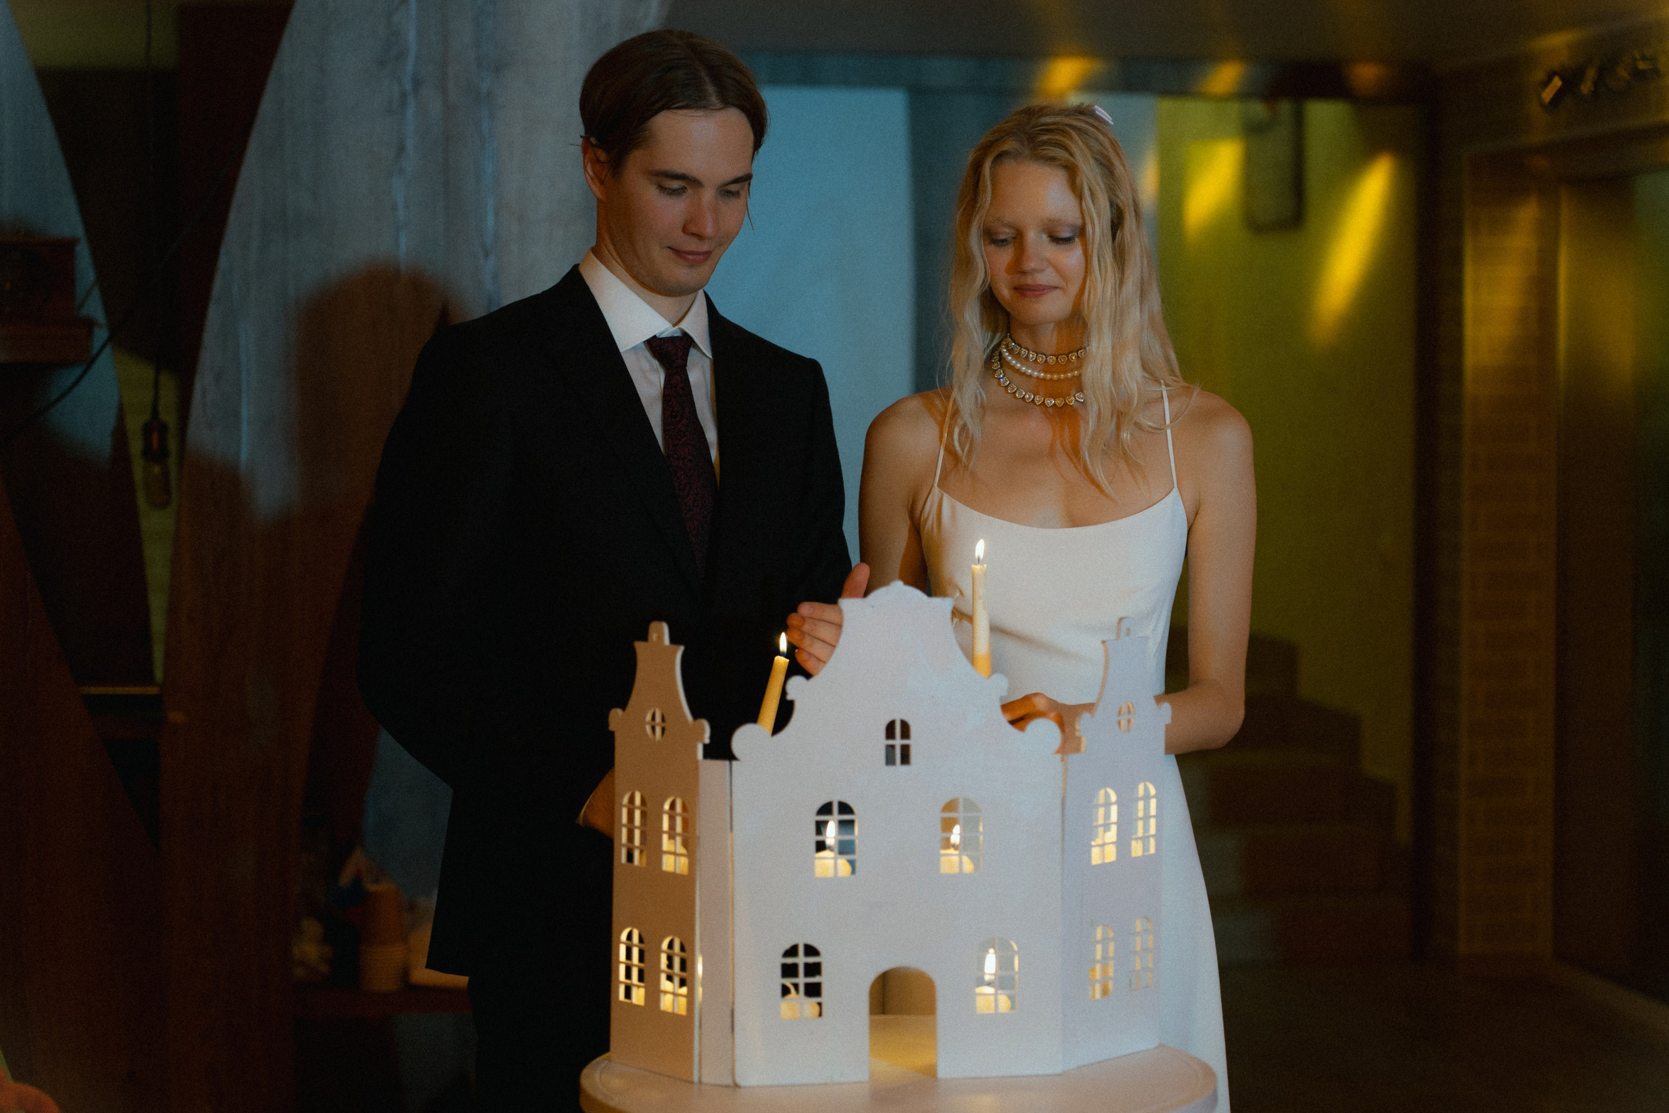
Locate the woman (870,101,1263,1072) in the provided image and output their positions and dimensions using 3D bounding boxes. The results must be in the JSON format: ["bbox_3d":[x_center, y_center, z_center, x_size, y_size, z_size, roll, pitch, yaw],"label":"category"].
[{"bbox_3d":[0.215,0.419,3.541,0.450,1.760,0.420,0,3,8],"label":"woman"}]

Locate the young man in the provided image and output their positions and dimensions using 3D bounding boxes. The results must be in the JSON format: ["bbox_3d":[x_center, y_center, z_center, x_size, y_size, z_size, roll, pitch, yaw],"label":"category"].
[{"bbox_3d":[-0.179,0.406,3.467,0.530,1.860,0.480,-2,4,-27],"label":"young man"}]

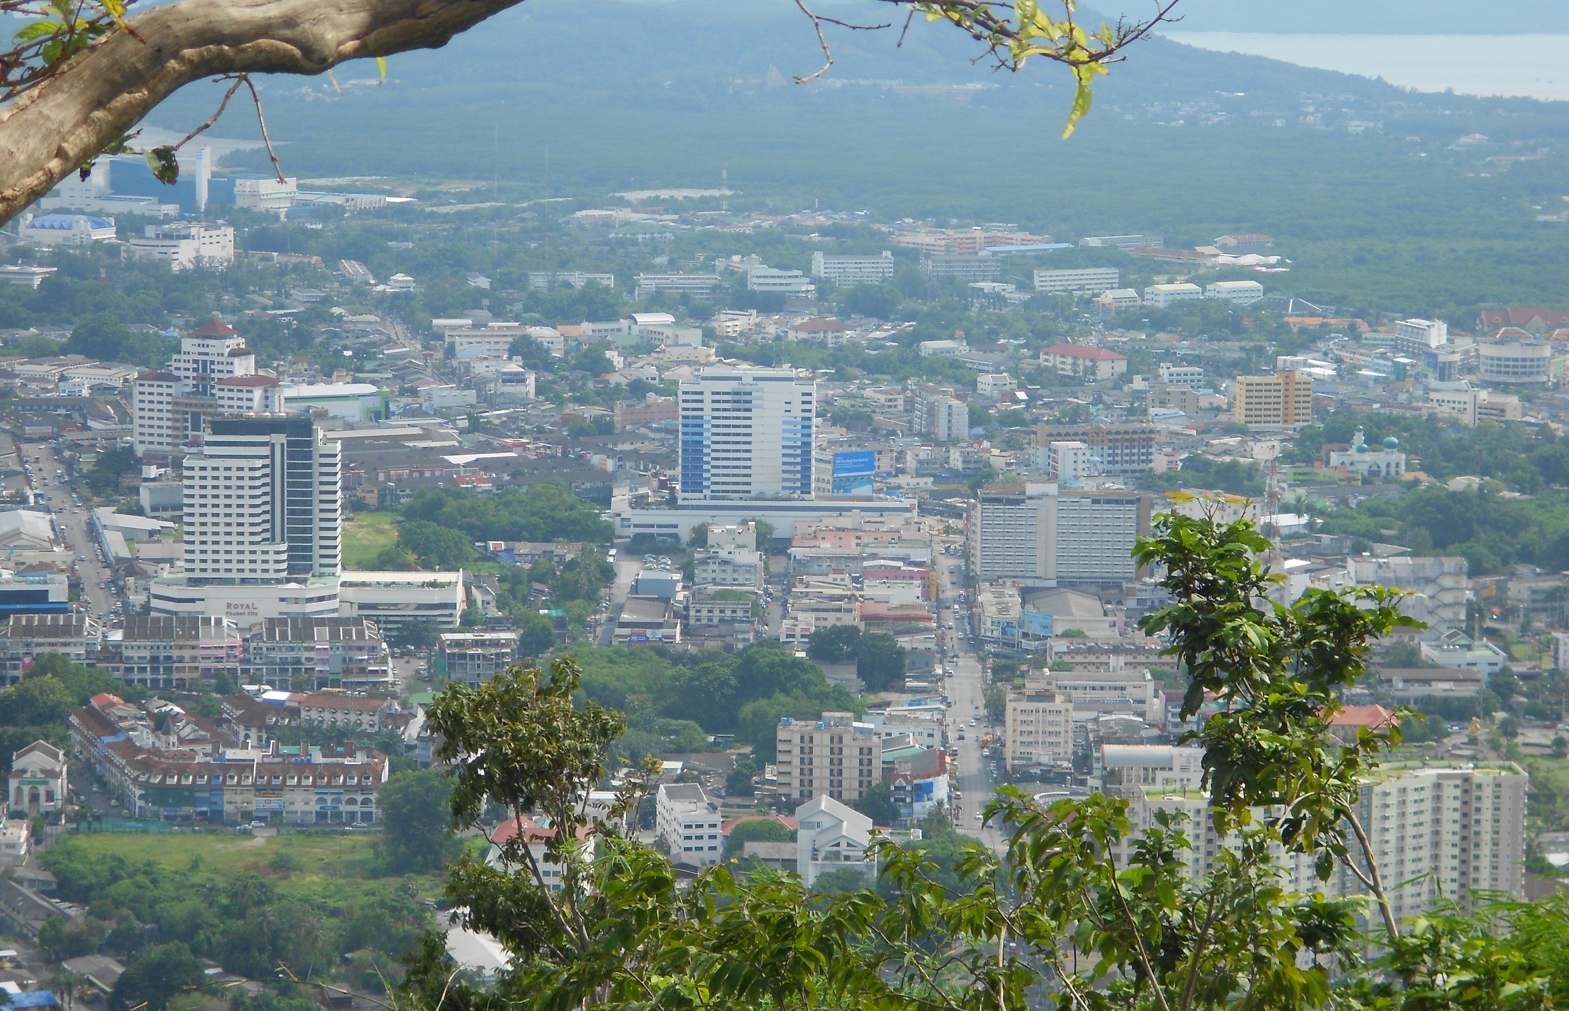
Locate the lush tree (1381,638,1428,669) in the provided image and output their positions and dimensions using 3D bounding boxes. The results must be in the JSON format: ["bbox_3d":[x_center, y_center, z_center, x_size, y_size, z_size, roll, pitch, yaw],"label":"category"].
[{"bbox_3d":[201.730,50.090,1456.740,13.500,11.800,13.000,1,7,0],"label":"lush tree"}]

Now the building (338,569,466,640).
[{"bbox_3d":[-129.890,34.260,1526.080,42.000,19.000,31.000,0,7,-3],"label":"building"}]

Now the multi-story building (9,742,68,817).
[{"bbox_3d":[-202.750,74.050,1216.000,14.400,16.500,21.000,0,7,-7],"label":"multi-story building"}]

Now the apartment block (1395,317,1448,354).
[{"bbox_3d":[366.390,-95.650,2579.210,10.500,20.000,45.000,-2,8,-18],"label":"apartment block"}]

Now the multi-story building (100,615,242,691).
[{"bbox_3d":[-193.080,46.870,1417.190,44.000,20.000,16.000,0,7,-2],"label":"multi-story building"}]

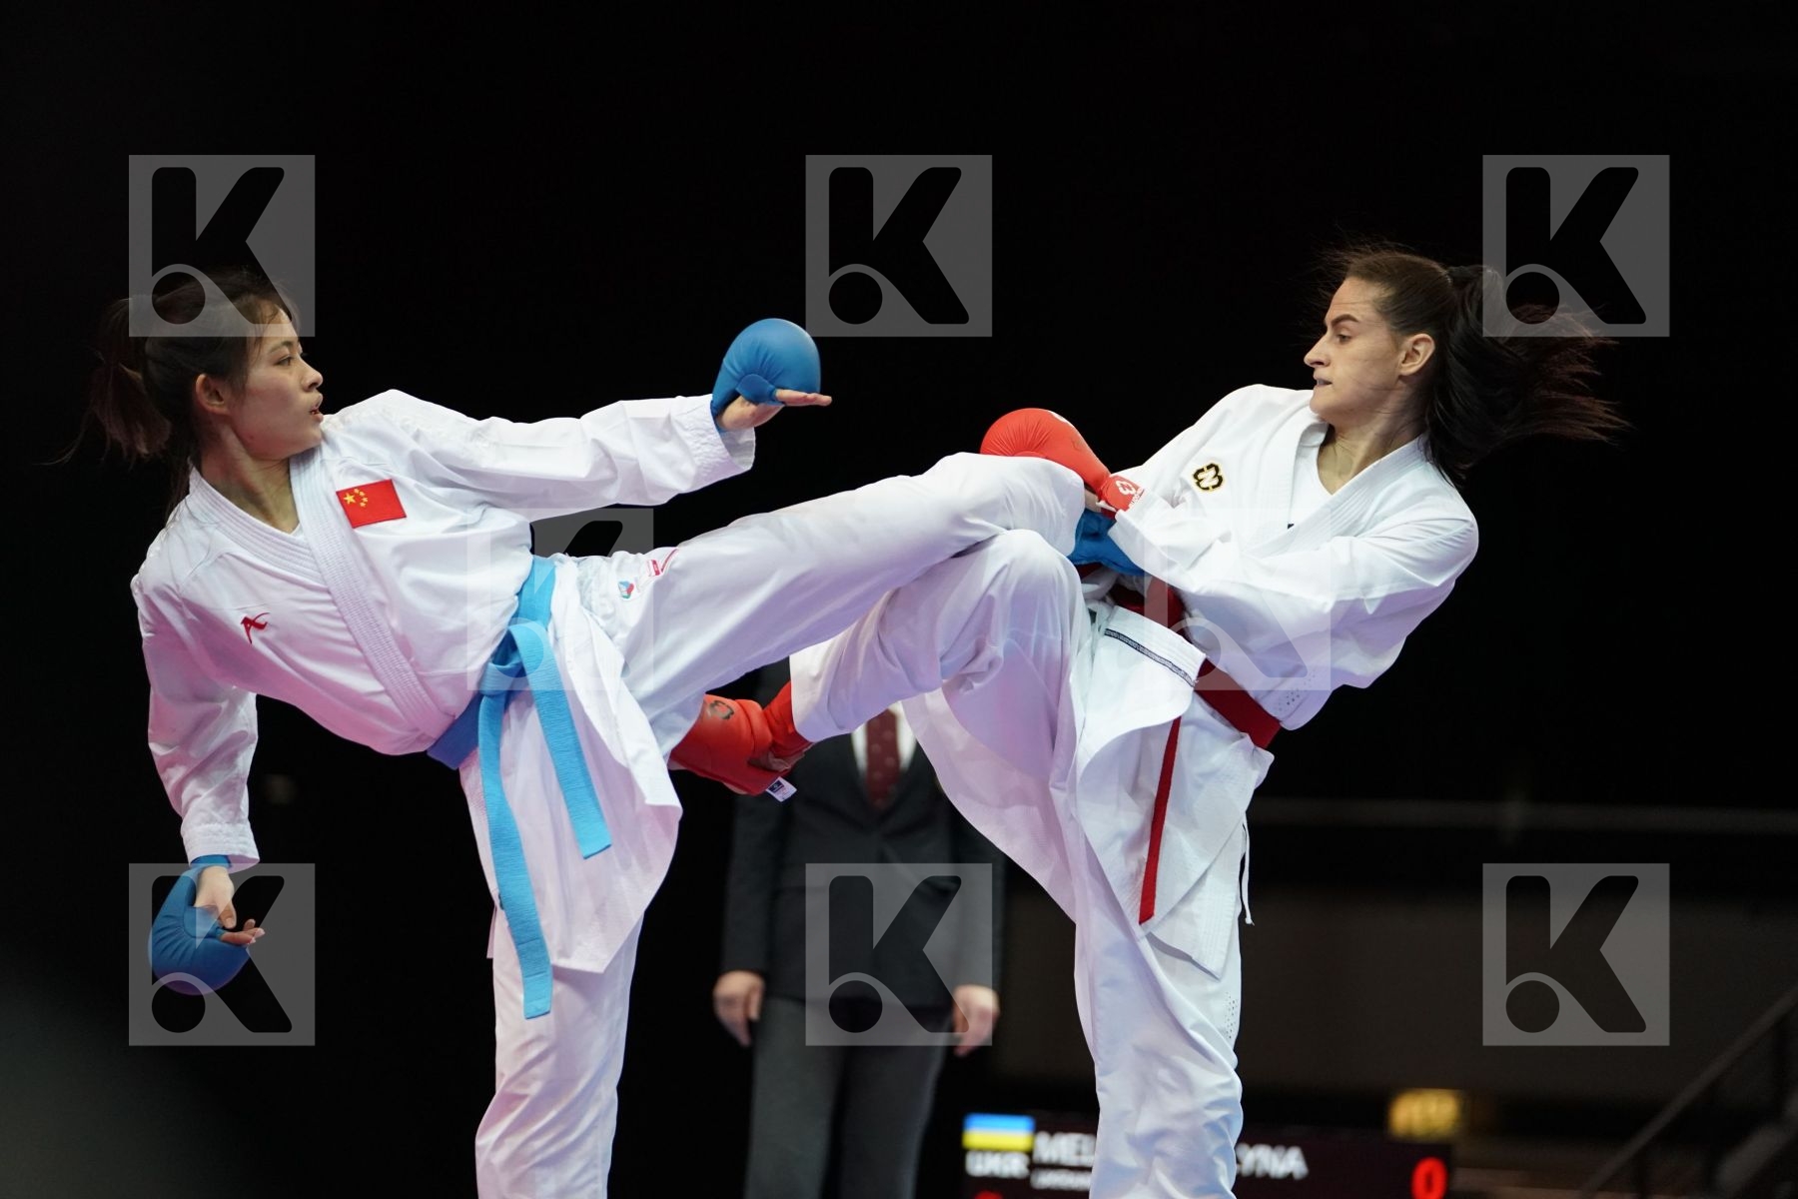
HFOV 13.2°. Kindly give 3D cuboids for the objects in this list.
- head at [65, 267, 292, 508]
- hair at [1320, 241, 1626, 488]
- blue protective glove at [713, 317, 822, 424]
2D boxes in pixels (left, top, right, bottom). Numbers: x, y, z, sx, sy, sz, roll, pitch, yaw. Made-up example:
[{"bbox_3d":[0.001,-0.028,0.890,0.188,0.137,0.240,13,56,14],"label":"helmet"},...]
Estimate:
[{"bbox_3d":[-0.868,-0.257,9.350,0.275,0.285,0.190,0,-4,0],"label":"head"},{"bbox_3d":[0.704,-0.289,9.500,0.370,0.295,0.200,0,-4,-5],"label":"hair"},{"bbox_3d":[-0.160,-0.272,9.300,0.137,0.133,0.115,0,-4,3],"label":"blue protective glove"}]

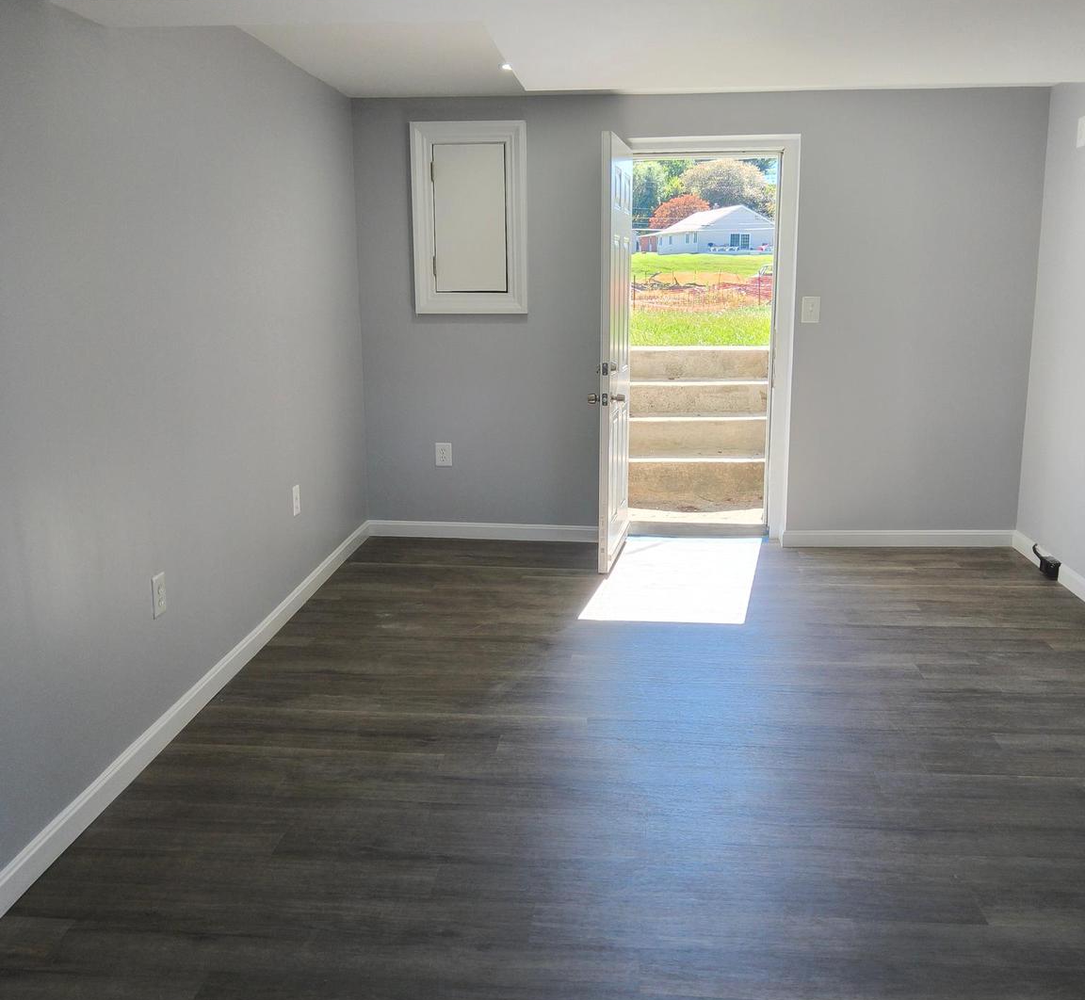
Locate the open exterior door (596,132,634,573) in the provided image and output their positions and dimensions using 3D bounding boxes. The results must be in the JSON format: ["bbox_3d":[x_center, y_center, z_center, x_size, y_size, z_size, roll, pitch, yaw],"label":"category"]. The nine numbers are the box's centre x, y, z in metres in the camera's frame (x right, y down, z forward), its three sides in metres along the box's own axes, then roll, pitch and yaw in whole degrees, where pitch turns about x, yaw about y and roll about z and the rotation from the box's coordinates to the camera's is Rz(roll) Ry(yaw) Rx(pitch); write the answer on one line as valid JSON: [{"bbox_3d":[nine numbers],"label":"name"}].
[{"bbox_3d":[0.369,-0.717,5.187,0.050,2.010,0.790,2,12,12],"label":"open exterior door"}]

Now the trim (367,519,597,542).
[{"bbox_3d":[-0.281,0.174,5.755,1.417,0.090,0.016,1,11,7],"label":"trim"}]

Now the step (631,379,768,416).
[{"bbox_3d":[1.011,-0.660,6.805,1.000,0.197,0.260,1,11,5],"label":"step"}]

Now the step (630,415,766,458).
[{"bbox_3d":[0.982,-0.402,6.607,1.000,0.237,0.250,1,11,5],"label":"step"}]

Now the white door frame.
[{"bbox_3d":[0.865,-0.800,5.481,0.884,2.091,0.130,1,11,5],"label":"white door frame"}]

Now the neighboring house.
[{"bbox_3d":[14.782,-23.791,93.388,7.600,4.146,11.000,-4,12,-18],"label":"neighboring house"}]

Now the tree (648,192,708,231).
[{"bbox_3d":[13.178,-26.526,100.766,5.771,5.914,5.771,0,11,0],"label":"tree"}]

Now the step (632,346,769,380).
[{"bbox_3d":[1.044,-0.912,7.040,1.000,0.201,0.280,1,11,5],"label":"step"}]

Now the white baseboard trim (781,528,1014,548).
[{"bbox_3d":[1.881,0.206,5.512,1.223,0.090,0.016,0,11,2],"label":"white baseboard trim"}]

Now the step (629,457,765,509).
[{"bbox_3d":[0.958,-0.107,6.447,1.000,0.289,0.240,1,11,5],"label":"step"}]

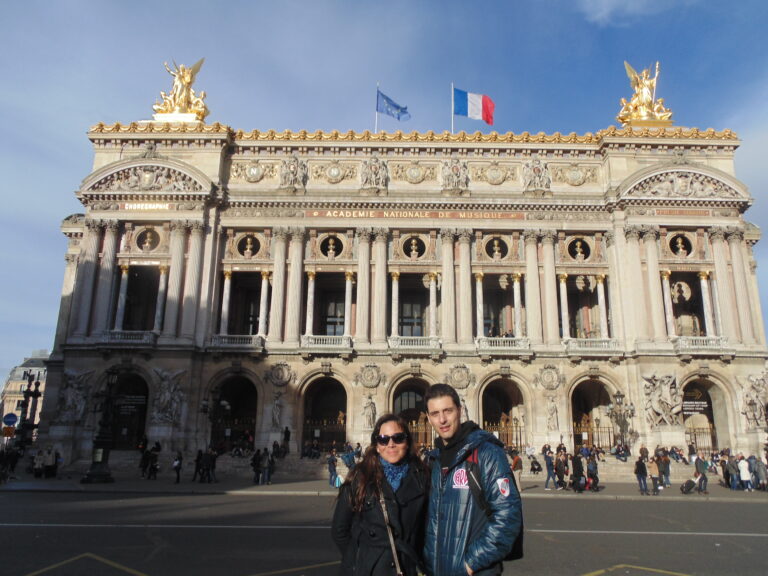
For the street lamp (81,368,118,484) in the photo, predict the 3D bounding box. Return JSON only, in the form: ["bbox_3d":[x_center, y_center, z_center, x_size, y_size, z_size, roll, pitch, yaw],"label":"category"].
[{"bbox_3d":[-14.107,6.863,30.195,1.600,5.651,1.600,1,-15,1],"label":"street lamp"}]

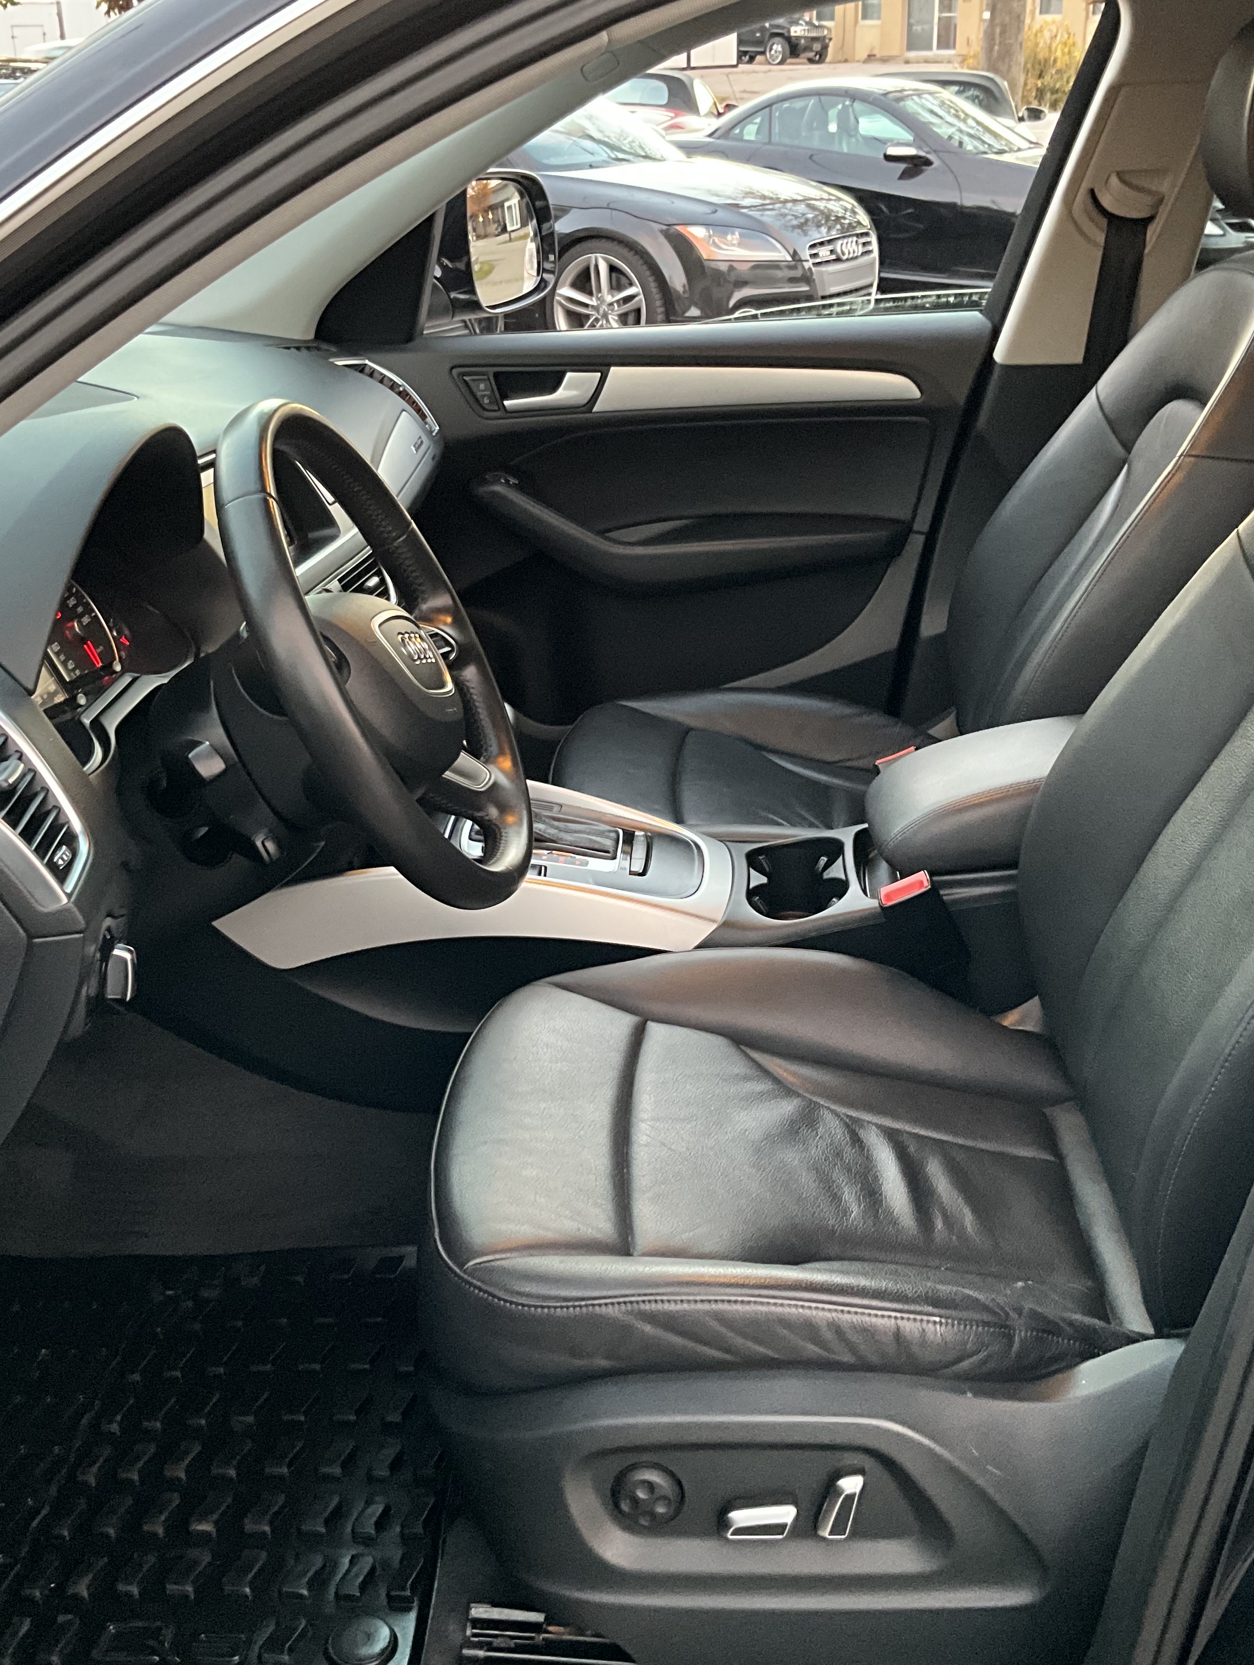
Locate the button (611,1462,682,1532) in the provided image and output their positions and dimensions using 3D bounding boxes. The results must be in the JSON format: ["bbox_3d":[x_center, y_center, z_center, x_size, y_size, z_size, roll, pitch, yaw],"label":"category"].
[{"bbox_3d":[0.012,0.408,1.143,0.043,0.043,0.016,1,14,3],"label":"button"}]

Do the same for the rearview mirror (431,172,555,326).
[{"bbox_3d":[-0.171,-0.757,2.399,0.150,0.185,0.220,8,24,19],"label":"rearview mirror"}]

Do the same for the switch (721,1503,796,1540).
[{"bbox_3d":[0.082,0.421,1.144,0.046,0.018,0.020,1,14,3],"label":"switch"}]

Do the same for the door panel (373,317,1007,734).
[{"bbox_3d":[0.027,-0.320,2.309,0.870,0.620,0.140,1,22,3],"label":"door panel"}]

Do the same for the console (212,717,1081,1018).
[{"bbox_3d":[0.077,0.036,1.695,0.900,0.280,0.270,1,22,3],"label":"console"}]

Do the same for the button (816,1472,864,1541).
[{"bbox_3d":[0.136,0.428,1.181,0.021,0.042,0.016,14,23,-2],"label":"button"}]

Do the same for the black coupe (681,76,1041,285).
[{"bbox_3d":[1.850,-4.246,12.203,4.200,1.310,1.800,14,26,30],"label":"black coupe"}]

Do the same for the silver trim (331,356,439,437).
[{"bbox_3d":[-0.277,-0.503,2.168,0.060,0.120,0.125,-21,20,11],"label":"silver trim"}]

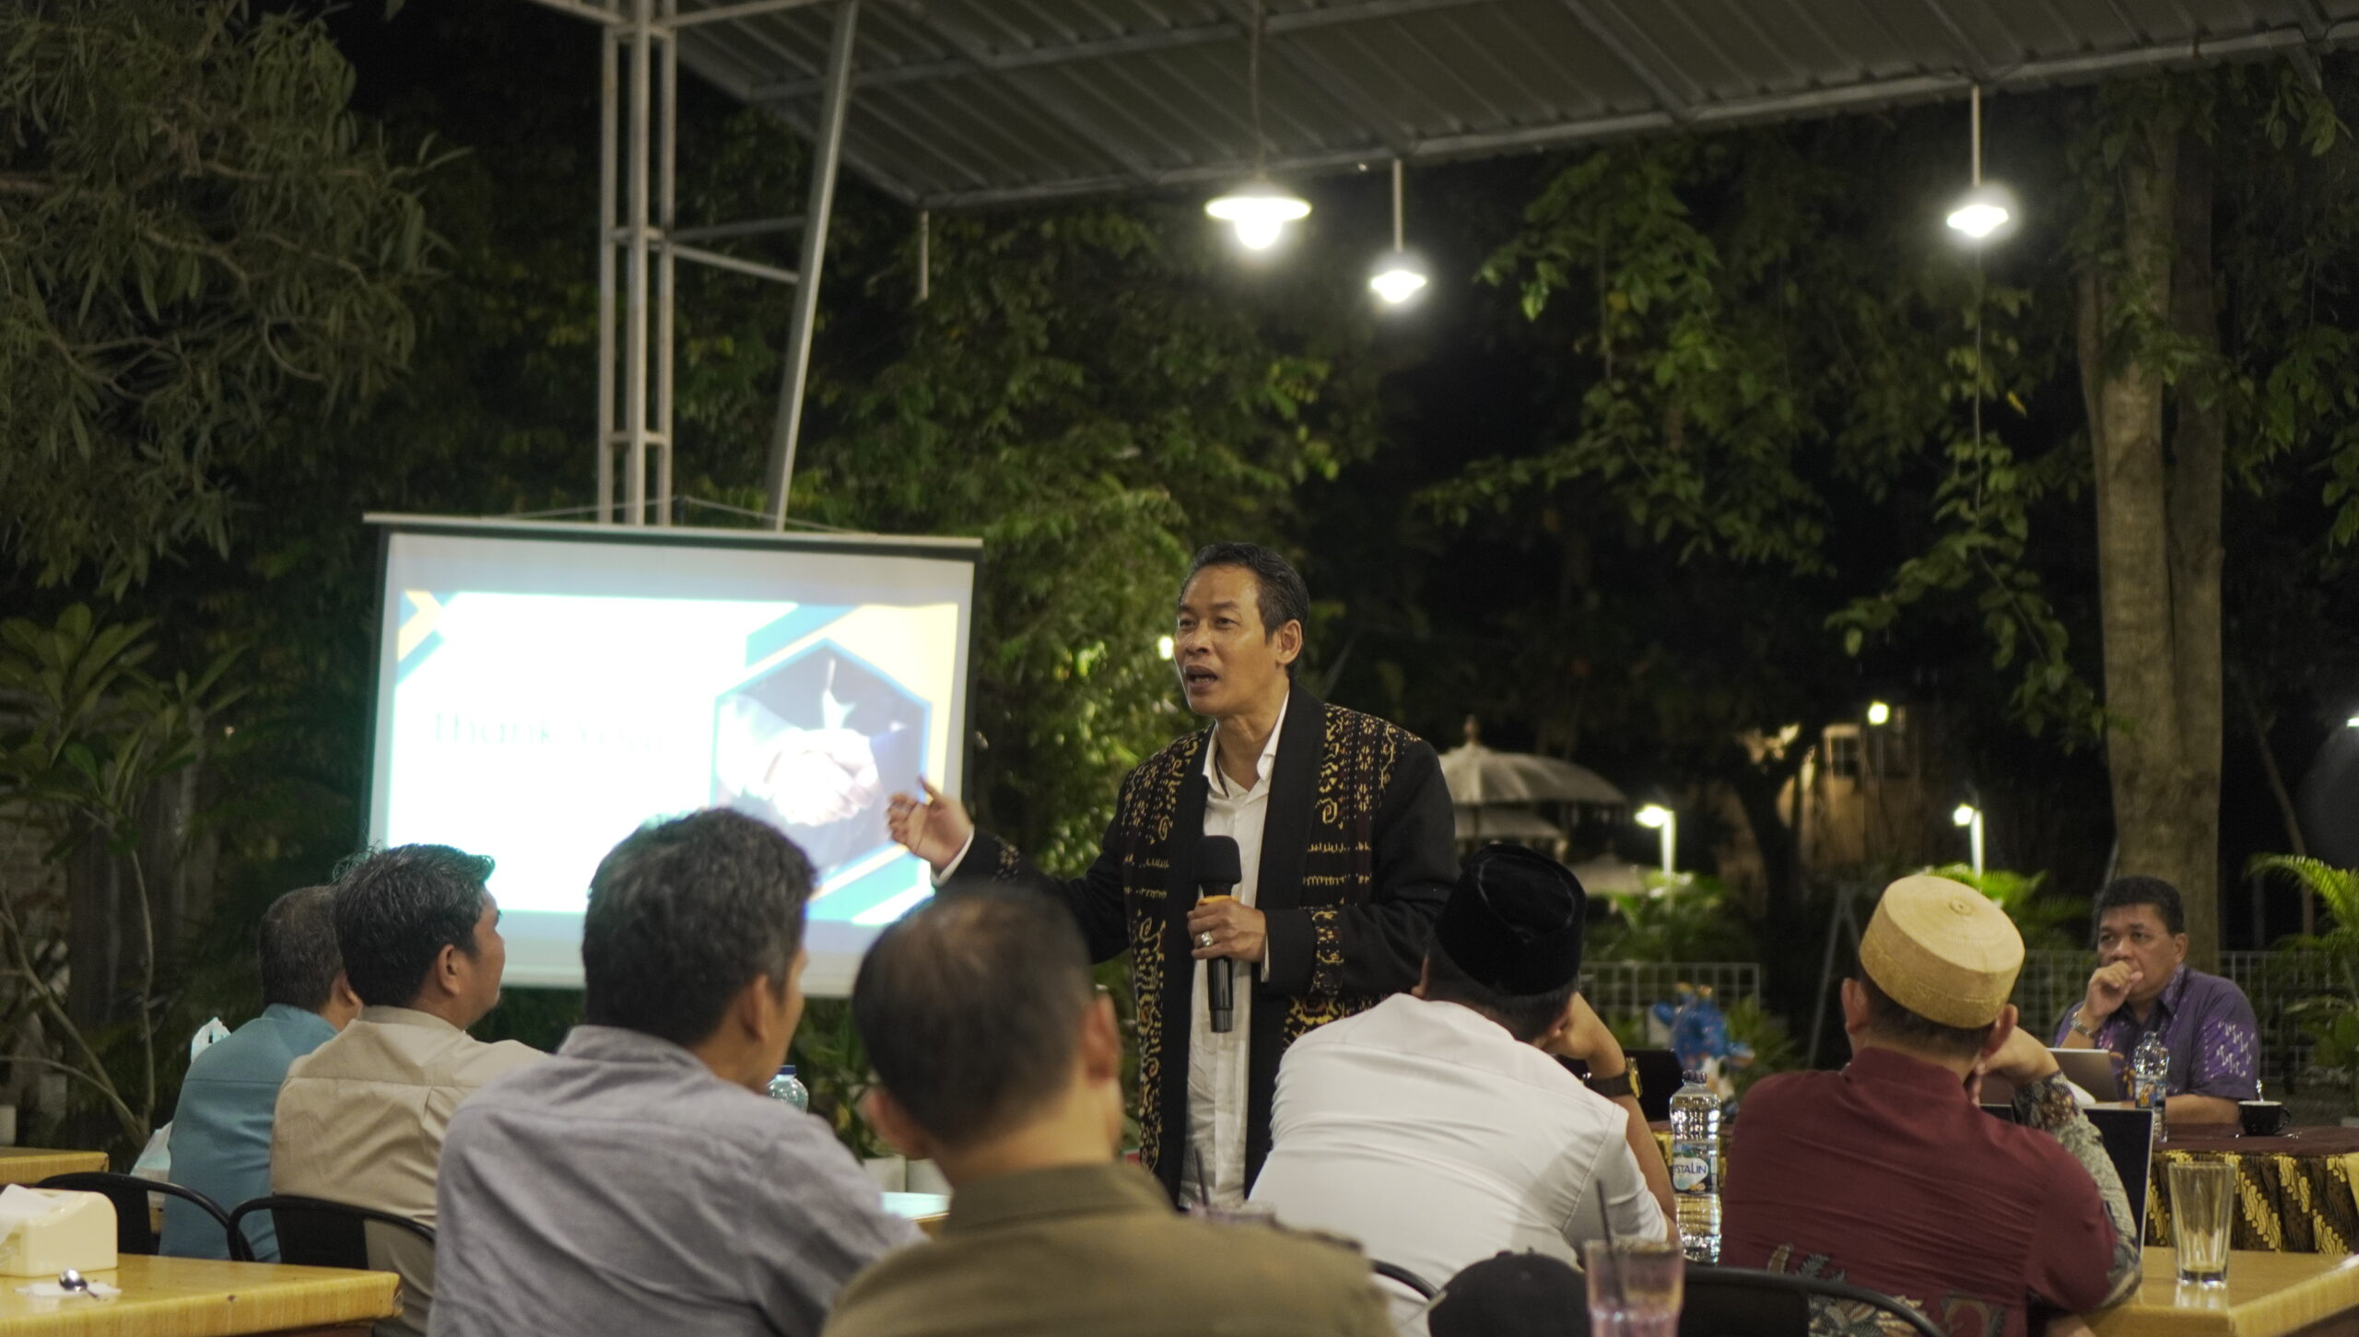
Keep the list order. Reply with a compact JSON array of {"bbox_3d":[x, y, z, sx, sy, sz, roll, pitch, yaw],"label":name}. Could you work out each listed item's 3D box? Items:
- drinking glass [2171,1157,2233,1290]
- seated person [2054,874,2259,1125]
[{"bbox_3d":[1.209,0.653,4.030,0.077,0.148,0.077,0,-5,0],"label":"drinking glass"},{"bbox_3d":[2.070,1.102,7.300,0.520,1.310,0.700,-3,-6,32],"label":"seated person"}]

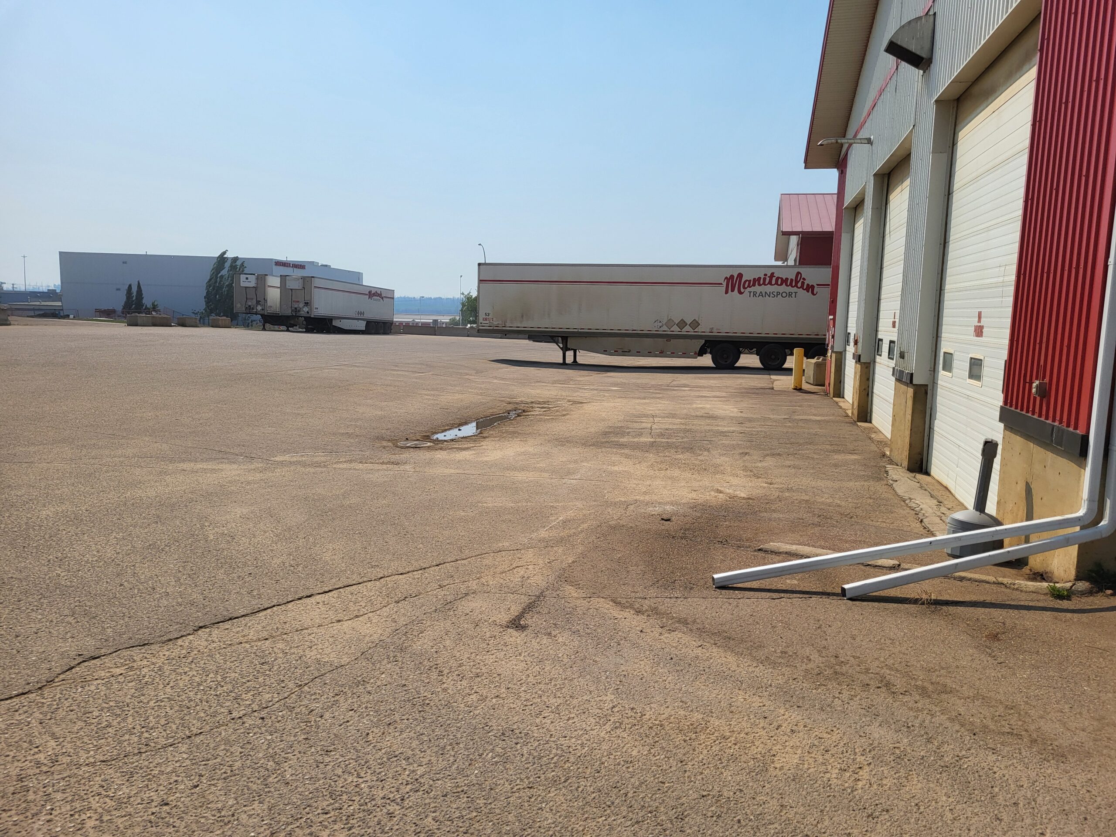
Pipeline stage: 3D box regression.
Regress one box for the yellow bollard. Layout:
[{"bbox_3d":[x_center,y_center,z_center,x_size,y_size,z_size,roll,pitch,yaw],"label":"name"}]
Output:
[{"bbox_3d":[6.950,-1.425,24.180,0.250,1.180,0.250,3,7,12],"label":"yellow bollard"}]

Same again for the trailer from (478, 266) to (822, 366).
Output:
[{"bbox_3d":[4.720,-4.310,35.300,16.100,4.110,2.600,3,7,12],"label":"trailer"}]

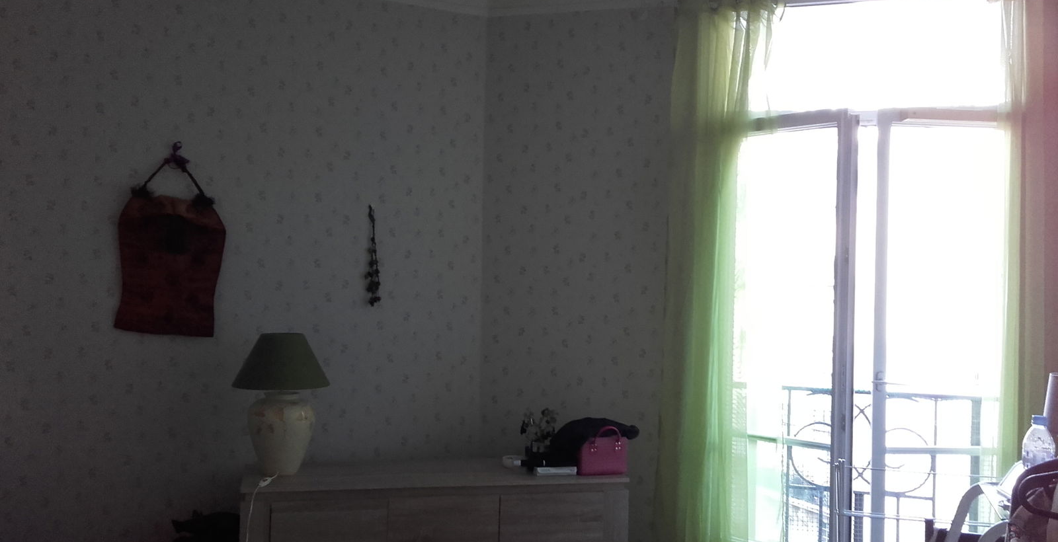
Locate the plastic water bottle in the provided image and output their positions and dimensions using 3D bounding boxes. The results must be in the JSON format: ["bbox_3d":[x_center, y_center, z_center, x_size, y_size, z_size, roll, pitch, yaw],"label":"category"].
[{"bbox_3d":[1.153,0.435,1.997,0.066,0.215,0.066,1,-2,30],"label":"plastic water bottle"}]

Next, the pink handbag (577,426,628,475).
[{"bbox_3d":[0.279,0.684,3.395,0.183,0.178,0.085,1,0,-18],"label":"pink handbag"}]

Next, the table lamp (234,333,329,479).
[{"bbox_3d":[-1.005,0.538,3.598,0.388,0.560,0.388,2,-1,-14],"label":"table lamp"}]

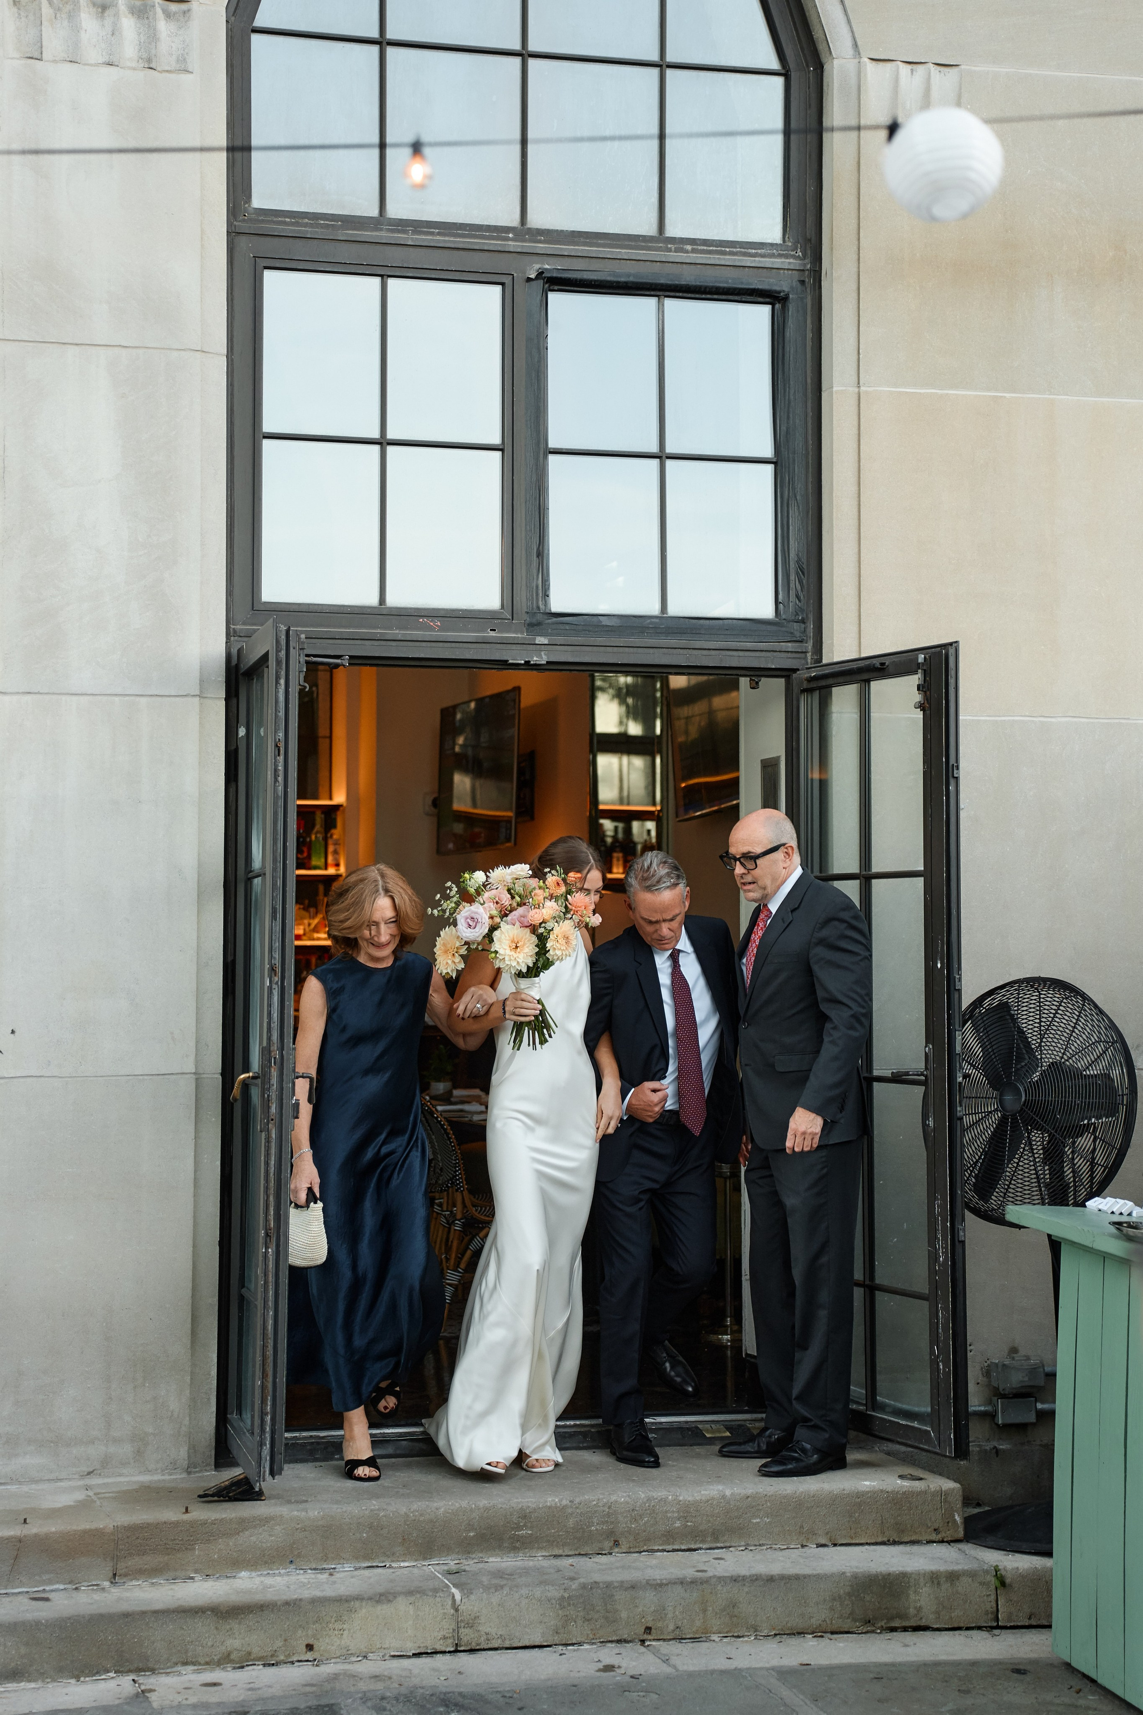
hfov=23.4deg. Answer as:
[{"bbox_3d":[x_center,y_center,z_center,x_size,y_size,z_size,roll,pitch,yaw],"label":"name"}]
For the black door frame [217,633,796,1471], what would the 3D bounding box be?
[{"bbox_3d":[-0.145,0.518,7.775,1.690,2.280,0.140,1,-4,-12],"label":"black door frame"}]

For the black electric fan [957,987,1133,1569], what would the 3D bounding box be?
[{"bbox_3d":[1.303,1.049,7.289,0.670,1.465,0.550,-4,-5,43],"label":"black electric fan"}]

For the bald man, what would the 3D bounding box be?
[{"bbox_3d":[0.619,0.755,7.563,0.400,1.780,0.500,2,-4,-22],"label":"bald man"}]

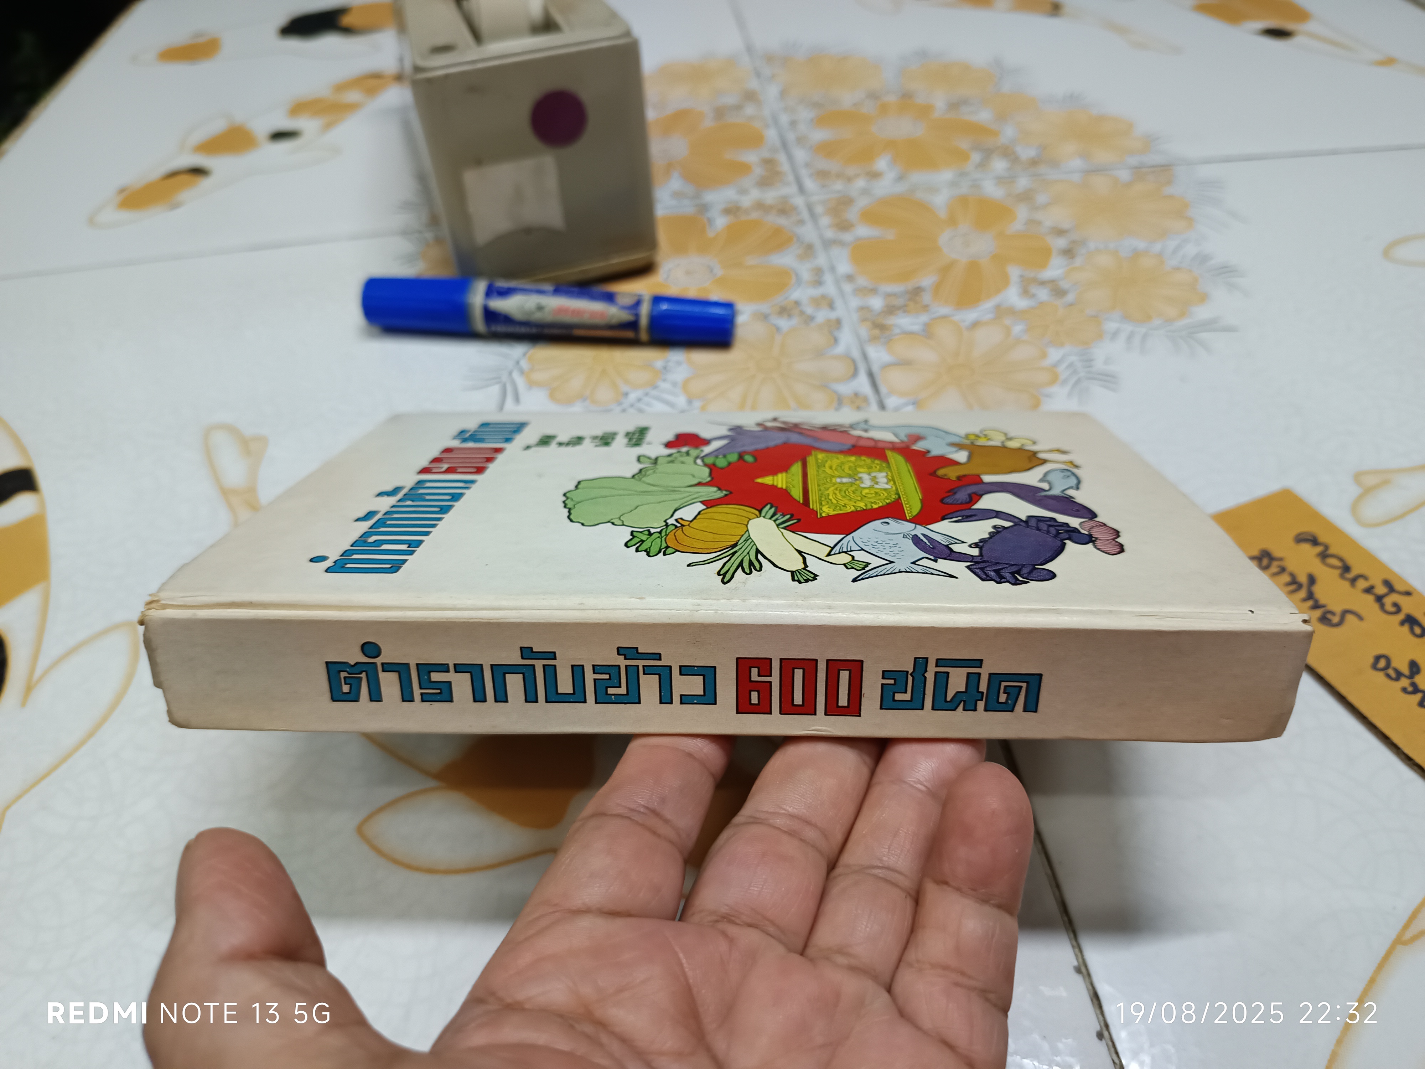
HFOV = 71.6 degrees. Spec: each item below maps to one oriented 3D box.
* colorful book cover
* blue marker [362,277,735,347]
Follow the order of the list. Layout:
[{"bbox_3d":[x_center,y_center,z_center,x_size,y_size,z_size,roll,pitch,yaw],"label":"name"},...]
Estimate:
[{"bbox_3d":[0.003,0.000,0.246,0.212,0.023,0.141,0,23,4],"label":"colorful book cover"},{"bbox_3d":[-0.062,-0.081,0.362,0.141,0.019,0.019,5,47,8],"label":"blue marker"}]

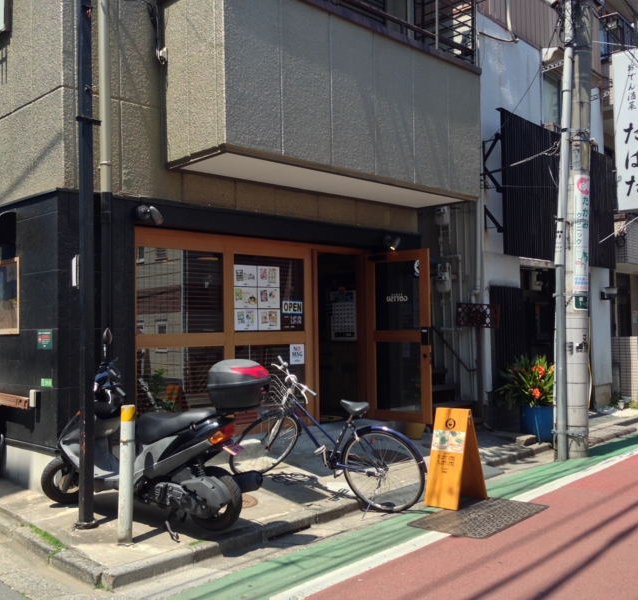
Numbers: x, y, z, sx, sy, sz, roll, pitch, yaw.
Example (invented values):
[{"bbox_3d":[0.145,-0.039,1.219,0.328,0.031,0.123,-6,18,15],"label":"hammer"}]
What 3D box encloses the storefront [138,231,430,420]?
[{"bbox_3d":[-0.255,0.339,7.584,0.850,2.000,3.150,-3,-3,45],"label":"storefront"}]

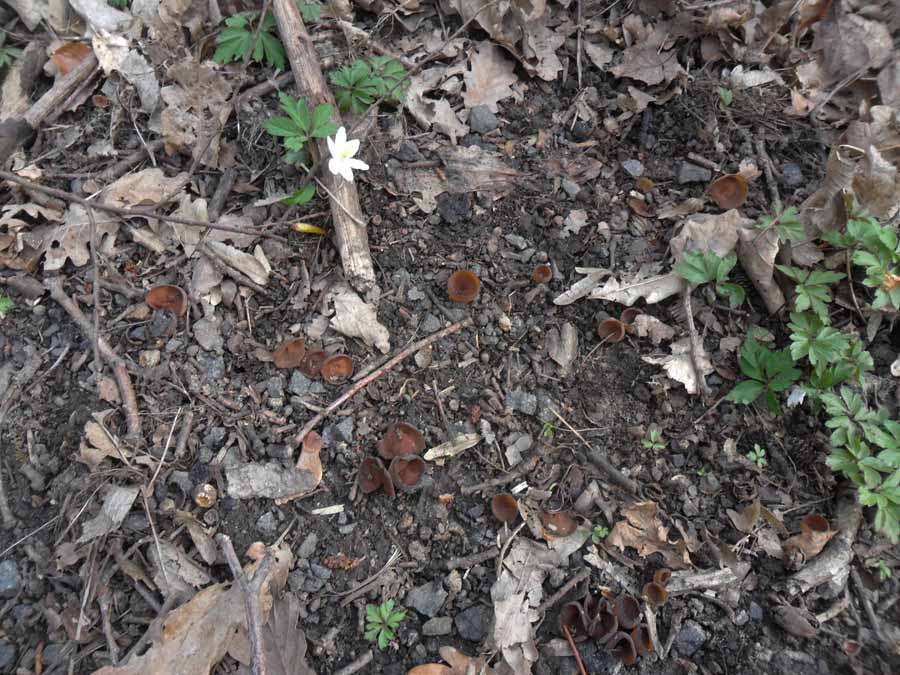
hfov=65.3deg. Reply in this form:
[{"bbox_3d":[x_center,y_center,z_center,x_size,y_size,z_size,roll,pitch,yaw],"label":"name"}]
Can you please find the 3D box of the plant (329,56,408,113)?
[{"bbox_3d":[-0.079,-0.246,0.684,0.076,0.032,0.055,0,60,0],"label":"plant"}]

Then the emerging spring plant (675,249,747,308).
[{"bbox_3d":[0.191,-0.043,0.517,0.047,0.033,0.042,0,58,0],"label":"emerging spring plant"}]

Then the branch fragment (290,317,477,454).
[{"bbox_3d":[-0.043,0.030,0.492,0.152,0.008,0.007,-35,64,-20],"label":"branch fragment"}]

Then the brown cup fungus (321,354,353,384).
[{"bbox_3d":[-0.087,0.025,0.538,0.025,0.014,0.024,0,60,0],"label":"brown cup fungus"}]

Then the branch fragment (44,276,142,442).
[{"bbox_3d":[-0.259,0.008,0.515,0.020,0.014,0.169,-32,62,-19],"label":"branch fragment"}]

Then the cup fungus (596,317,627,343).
[{"bbox_3d":[0.121,-0.005,0.524,0.021,0.013,0.021,-3,62,5],"label":"cup fungus"}]

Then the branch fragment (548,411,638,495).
[{"bbox_3d":[0.103,0.081,0.507,0.010,0.010,0.085,-37,66,-19],"label":"branch fragment"}]

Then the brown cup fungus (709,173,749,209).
[{"bbox_3d":[0.232,-0.122,0.585,0.030,0.018,0.029,0,58,0],"label":"brown cup fungus"}]

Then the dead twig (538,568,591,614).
[{"bbox_3d":[0.067,0.150,0.417,0.037,0.005,0.005,-32,63,-18],"label":"dead twig"}]

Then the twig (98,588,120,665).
[{"bbox_3d":[-0.200,0.169,0.413,0.006,0.007,0.045,-20,59,-13],"label":"twig"}]

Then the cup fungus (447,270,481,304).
[{"bbox_3d":[0.010,-0.038,0.532,0.025,0.017,0.025,0,58,0],"label":"cup fungus"}]

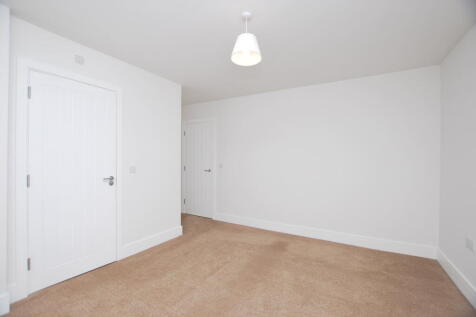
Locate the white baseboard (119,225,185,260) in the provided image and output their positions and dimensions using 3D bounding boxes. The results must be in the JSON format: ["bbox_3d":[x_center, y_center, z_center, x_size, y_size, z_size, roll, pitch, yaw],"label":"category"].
[{"bbox_3d":[-1.158,1.161,2.811,0.018,0.140,0.930,0,-1,34],"label":"white baseboard"}]

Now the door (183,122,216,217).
[{"bbox_3d":[-0.825,0.232,4.180,0.760,1.980,0.045,0,-1,29],"label":"door"}]

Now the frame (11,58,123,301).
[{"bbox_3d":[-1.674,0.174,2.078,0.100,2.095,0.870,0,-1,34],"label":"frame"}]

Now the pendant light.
[{"bbox_3d":[0.071,-0.998,1.600,0.250,0.390,0.250,0,-1,0],"label":"pendant light"}]

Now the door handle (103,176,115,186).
[{"bbox_3d":[-1.474,0.265,2.268,0.060,0.110,0.135,0,-1,34],"label":"door handle"}]

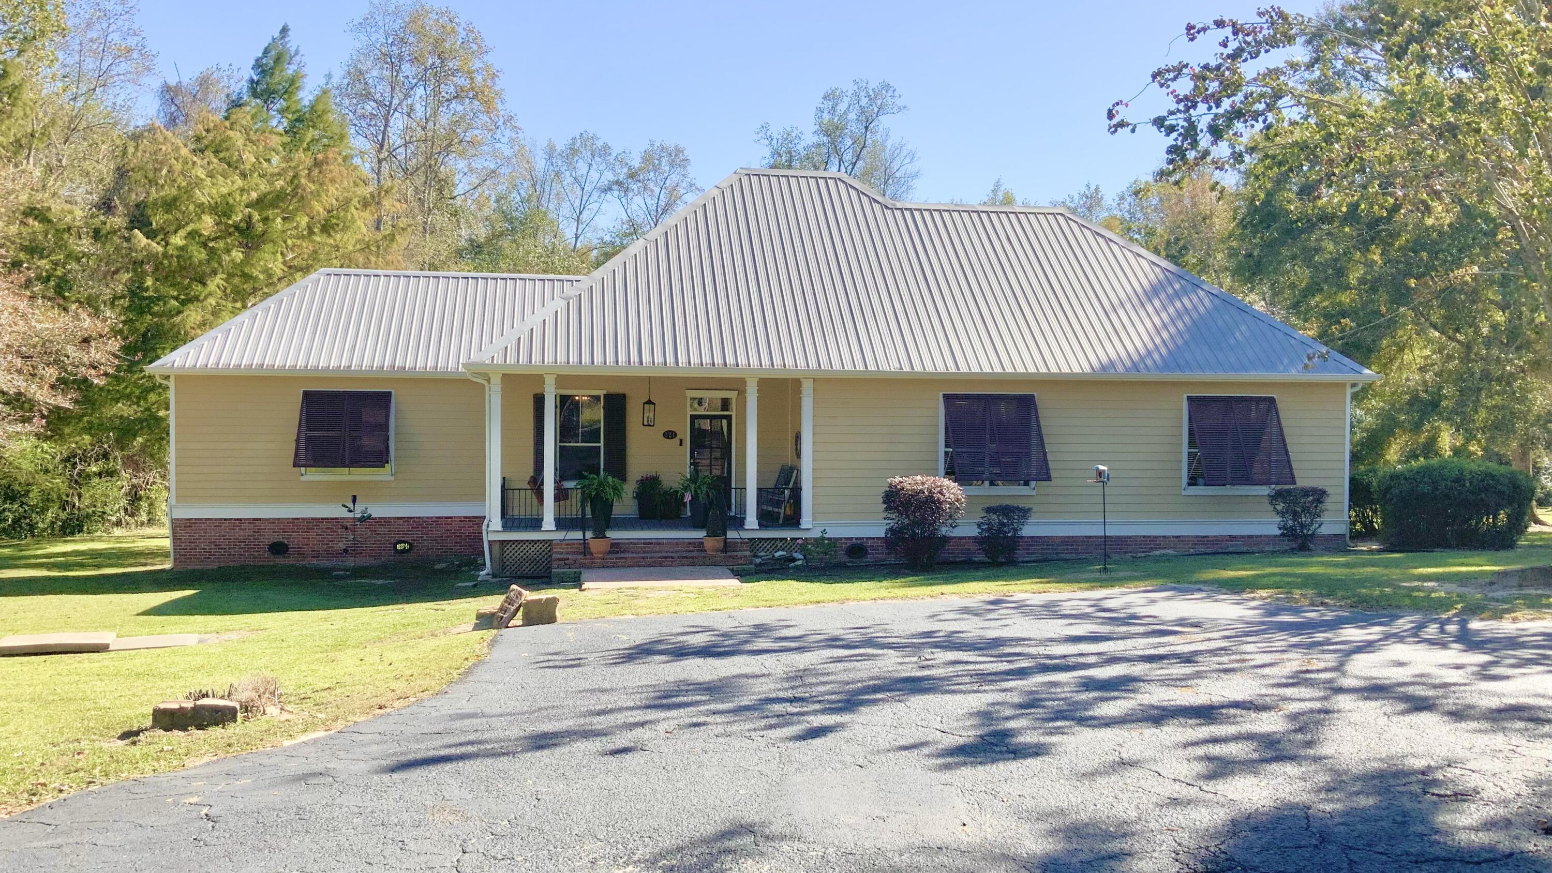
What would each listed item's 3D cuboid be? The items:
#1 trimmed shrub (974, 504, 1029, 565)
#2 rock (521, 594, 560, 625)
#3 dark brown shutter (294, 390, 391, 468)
[{"bbox_3d":[4.323,1.861,24.800,1.000,1.150,1.000,0,1,-7],"label":"trimmed shrub"},{"bbox_3d":[-2.857,2.098,15.750,0.410,0.325,0.220,0,1,-20],"label":"rock"},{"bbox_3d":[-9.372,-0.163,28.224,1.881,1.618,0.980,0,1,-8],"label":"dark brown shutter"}]

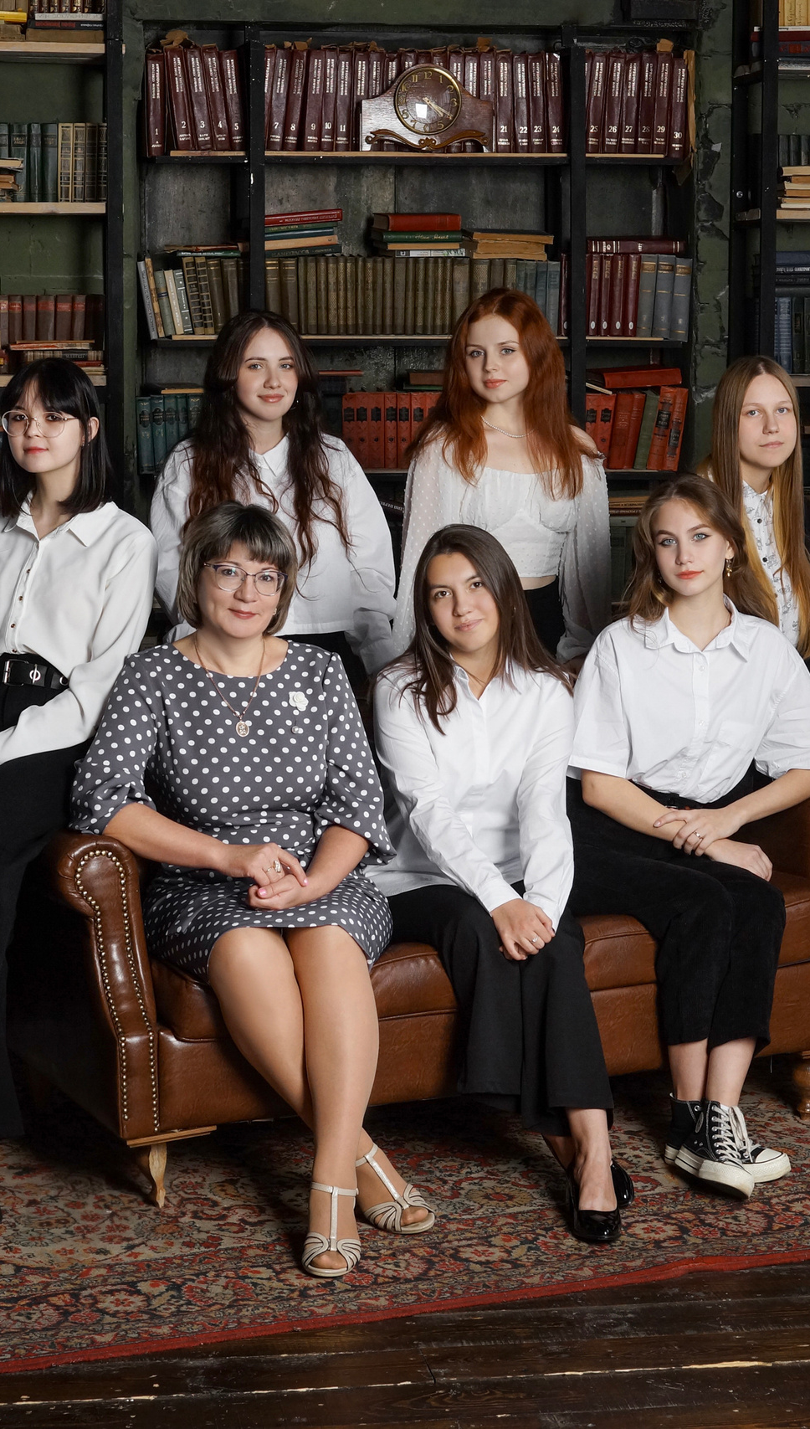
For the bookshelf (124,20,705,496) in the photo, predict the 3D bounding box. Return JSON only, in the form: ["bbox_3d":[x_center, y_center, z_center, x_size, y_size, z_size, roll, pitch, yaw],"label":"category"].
[{"bbox_3d":[0.030,-0.627,8.206,1.550,2.490,0.300,-1,5,-8],"label":"bookshelf"}]

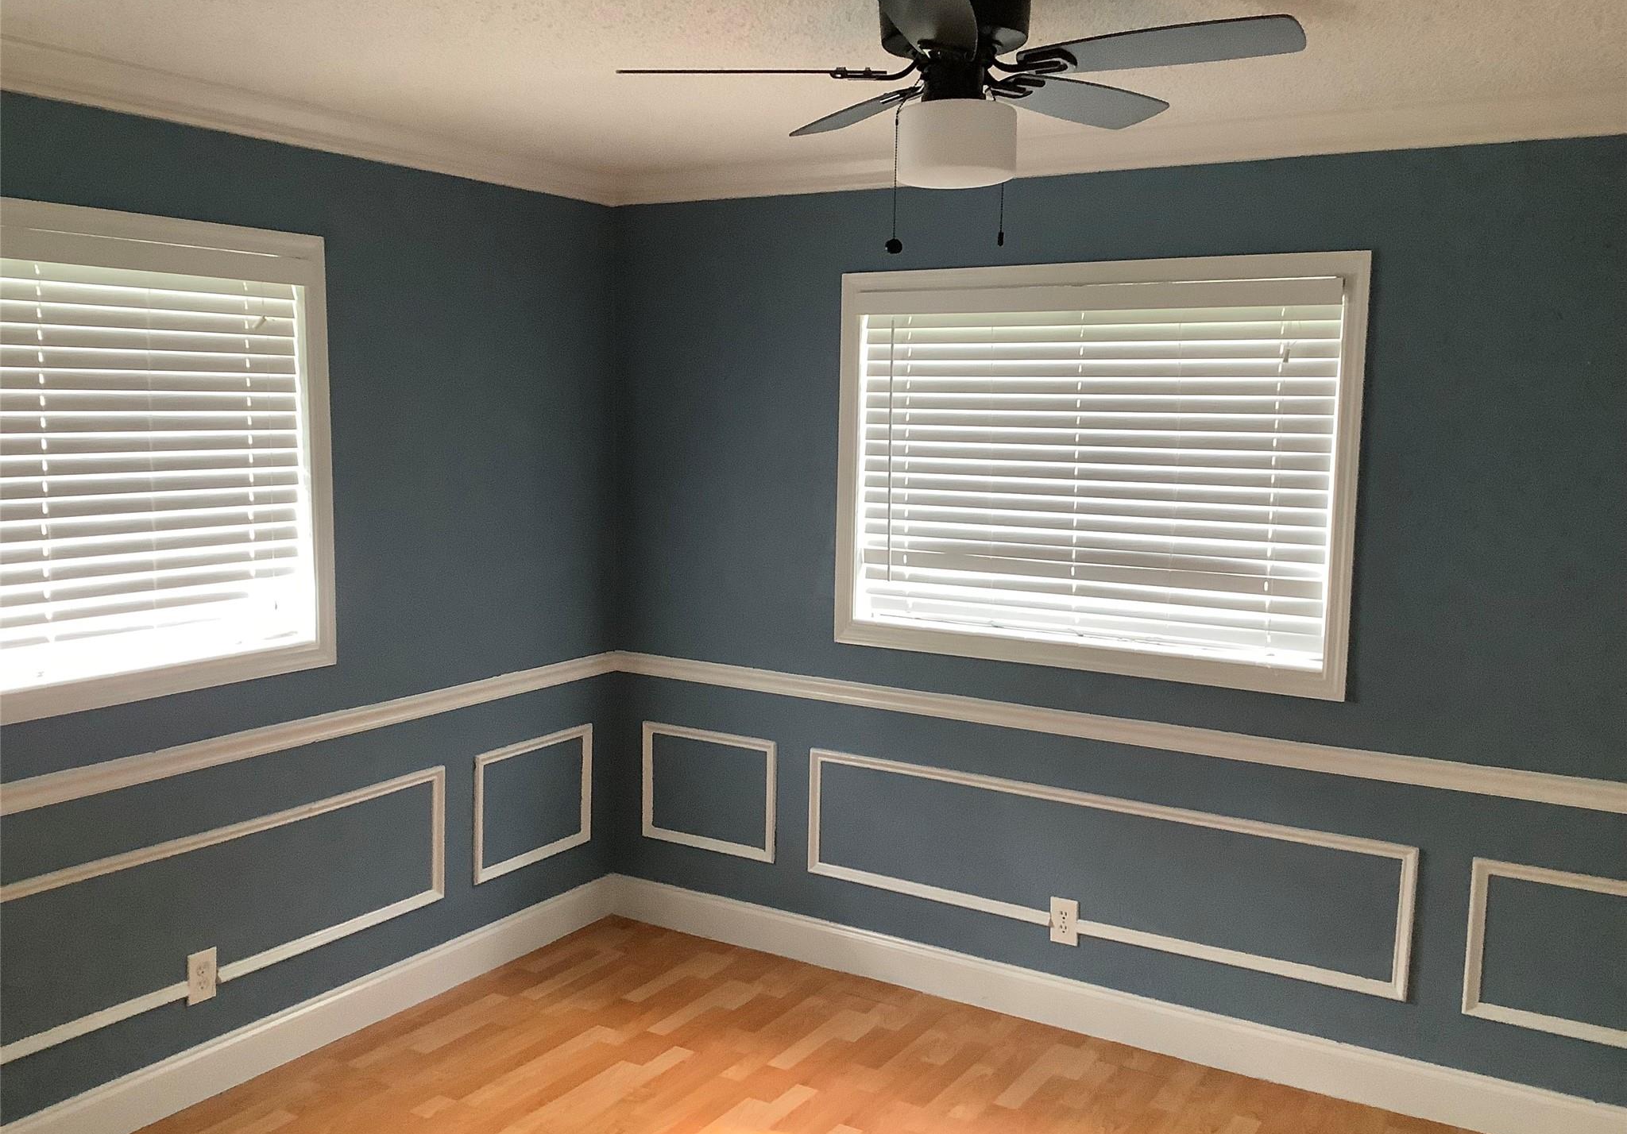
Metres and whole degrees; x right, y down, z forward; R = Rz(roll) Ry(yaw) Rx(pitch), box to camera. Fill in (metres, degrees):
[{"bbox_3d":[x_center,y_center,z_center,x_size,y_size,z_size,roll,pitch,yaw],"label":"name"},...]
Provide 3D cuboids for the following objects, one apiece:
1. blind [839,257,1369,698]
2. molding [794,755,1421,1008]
[{"bbox_3d":[0.683,-0.258,3.850,1.443,1.071,0.045,5,8,31],"label":"blind"},{"bbox_3d":[0.711,0.800,3.940,1.704,0.380,0.020,5,8,31],"label":"molding"}]

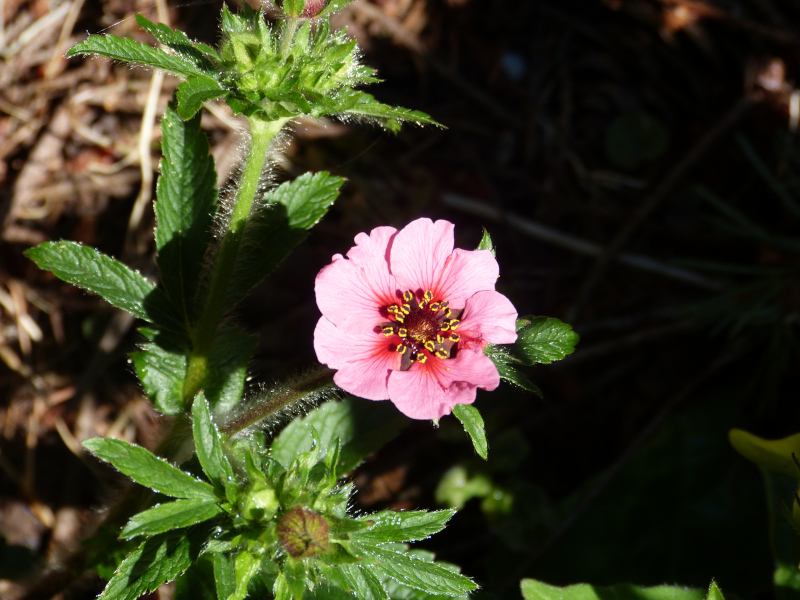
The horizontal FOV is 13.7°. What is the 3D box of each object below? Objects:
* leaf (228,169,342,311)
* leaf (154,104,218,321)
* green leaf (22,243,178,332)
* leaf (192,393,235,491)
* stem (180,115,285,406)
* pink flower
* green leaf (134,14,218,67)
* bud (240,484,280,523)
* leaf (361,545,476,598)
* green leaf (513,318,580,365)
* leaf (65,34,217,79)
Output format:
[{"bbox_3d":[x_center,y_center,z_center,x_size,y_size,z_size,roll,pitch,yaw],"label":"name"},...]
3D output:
[{"bbox_3d":[-0.019,-0.010,0.515,0.009,0.004,0.025,31,69,27],"label":"leaf"},{"bbox_3d":[-0.033,-0.014,0.514,0.009,0.004,0.036,-4,69,-2],"label":"leaf"},{"bbox_3d":[-0.045,-0.003,0.505,0.025,0.004,0.007,23,52,-9],"label":"green leaf"},{"bbox_3d":[-0.028,0.021,0.502,0.005,0.015,0.003,-16,12,-15],"label":"leaf"},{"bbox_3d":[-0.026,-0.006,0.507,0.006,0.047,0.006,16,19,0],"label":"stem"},{"bbox_3d":[0.002,0.003,0.492,0.029,0.010,0.029,0,81,5],"label":"pink flower"},{"bbox_3d":[-0.034,-0.039,0.506,0.016,0.003,0.005,30,45,30],"label":"green leaf"},{"bbox_3d":[-0.021,0.030,0.496,0.006,0.006,0.006,-2,72,5],"label":"bud"},{"bbox_3d":[0.003,0.040,0.494,0.019,0.003,0.006,17,72,-12],"label":"leaf"},{"bbox_3d":[0.021,0.006,0.501,0.012,0.003,0.007,-12,74,0],"label":"green leaf"},{"bbox_3d":[-0.039,-0.036,0.499,0.022,0.004,0.006,10,36,-5],"label":"leaf"}]

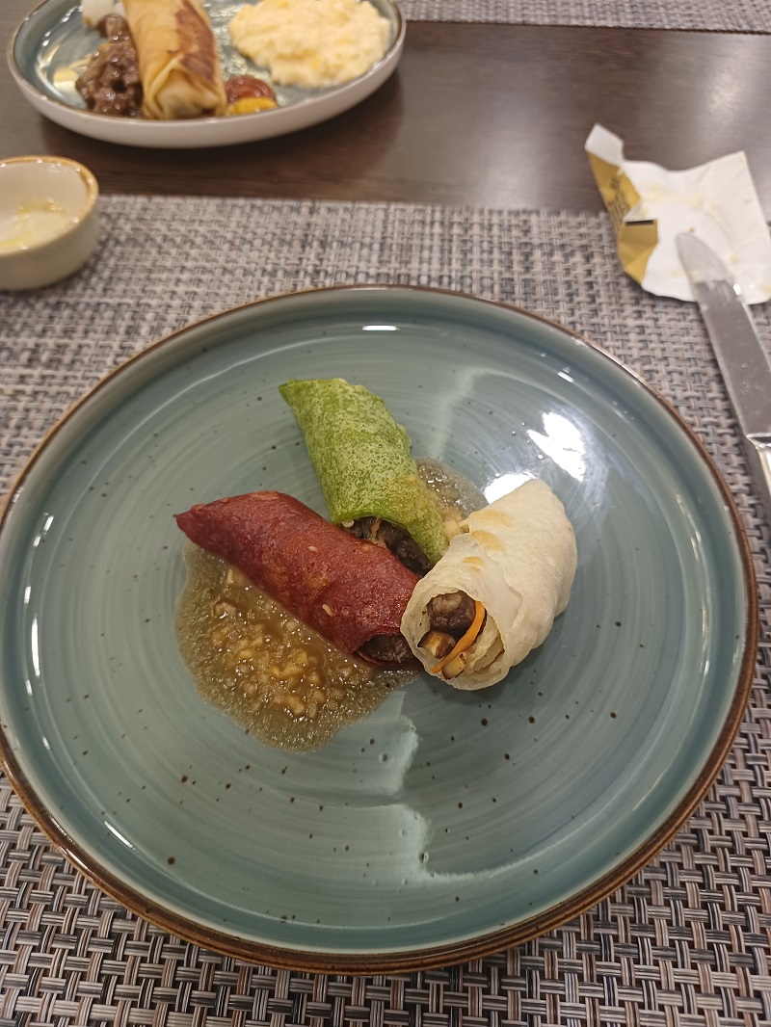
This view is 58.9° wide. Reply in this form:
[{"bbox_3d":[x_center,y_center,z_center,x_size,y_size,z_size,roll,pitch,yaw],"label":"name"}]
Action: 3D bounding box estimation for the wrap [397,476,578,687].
[{"bbox_3d":[0.036,0.019,0.203,0.036,0.033,0.062,35,63,22],"label":"wrap"}]

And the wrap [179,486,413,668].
[{"bbox_3d":[-0.024,0.015,0.209,0.082,0.026,0.030,32,62,20],"label":"wrap"}]

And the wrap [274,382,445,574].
[{"bbox_3d":[-0.007,-0.016,0.229,0.033,0.028,0.082,-15,57,-10],"label":"wrap"}]

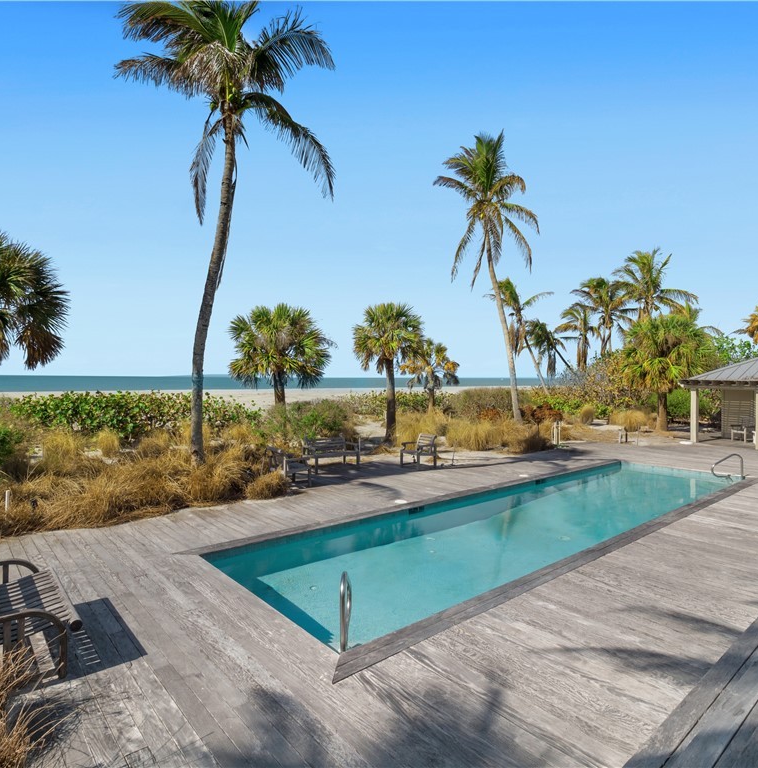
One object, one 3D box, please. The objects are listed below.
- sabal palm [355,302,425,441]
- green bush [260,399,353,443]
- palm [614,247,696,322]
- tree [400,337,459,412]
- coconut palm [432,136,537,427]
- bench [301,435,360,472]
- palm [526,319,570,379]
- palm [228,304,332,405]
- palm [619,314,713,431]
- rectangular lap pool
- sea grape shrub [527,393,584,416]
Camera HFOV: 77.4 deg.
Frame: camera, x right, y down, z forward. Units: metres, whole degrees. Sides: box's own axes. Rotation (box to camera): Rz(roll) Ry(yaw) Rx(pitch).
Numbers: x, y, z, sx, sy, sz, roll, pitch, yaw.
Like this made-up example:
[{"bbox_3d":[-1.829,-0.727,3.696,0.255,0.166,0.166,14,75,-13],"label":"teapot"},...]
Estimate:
[{"bbox_3d":[0.347,-0.420,17.300,2.600,5.250,2.600,0,1,1],"label":"sabal palm"},{"bbox_3d":[-2.606,1.408,17.222,3.400,1.616,2.800,0,1,0],"label":"green bush"},{"bbox_3d":[18.062,-3.372,30.955,5.700,11.004,5.700,0,1,0],"label":"palm"},{"bbox_3d":[2.561,-0.130,24.000,3.000,4.555,3.000,0,1,0],"label":"tree"},{"bbox_3d":[5.707,-5.593,24.924,5.600,15.486,5.600,0,1,0],"label":"coconut palm"},{"bbox_3d":[-1.280,1.855,12.777,0.640,0.860,1.450,1,1,43],"label":"bench"},{"bbox_3d":[15.864,-1.999,42.975,5.200,7.900,4.600,0,1,0],"label":"palm"},{"bbox_3d":[-3.740,-0.394,17.797,3.850,5.191,3.800,0,1,0],"label":"palm"},{"bbox_3d":[13.257,-0.505,21.900,3.750,5.450,3.750,1,1,31],"label":"palm"},{"bbox_3d":[3.337,2.936,9.087,12.150,1.200,3.000,0,1,-39],"label":"rectangular lap pool"},{"bbox_3d":[10.740,1.360,28.800,3.200,1.500,2.400,1,1,20],"label":"sea grape shrub"}]

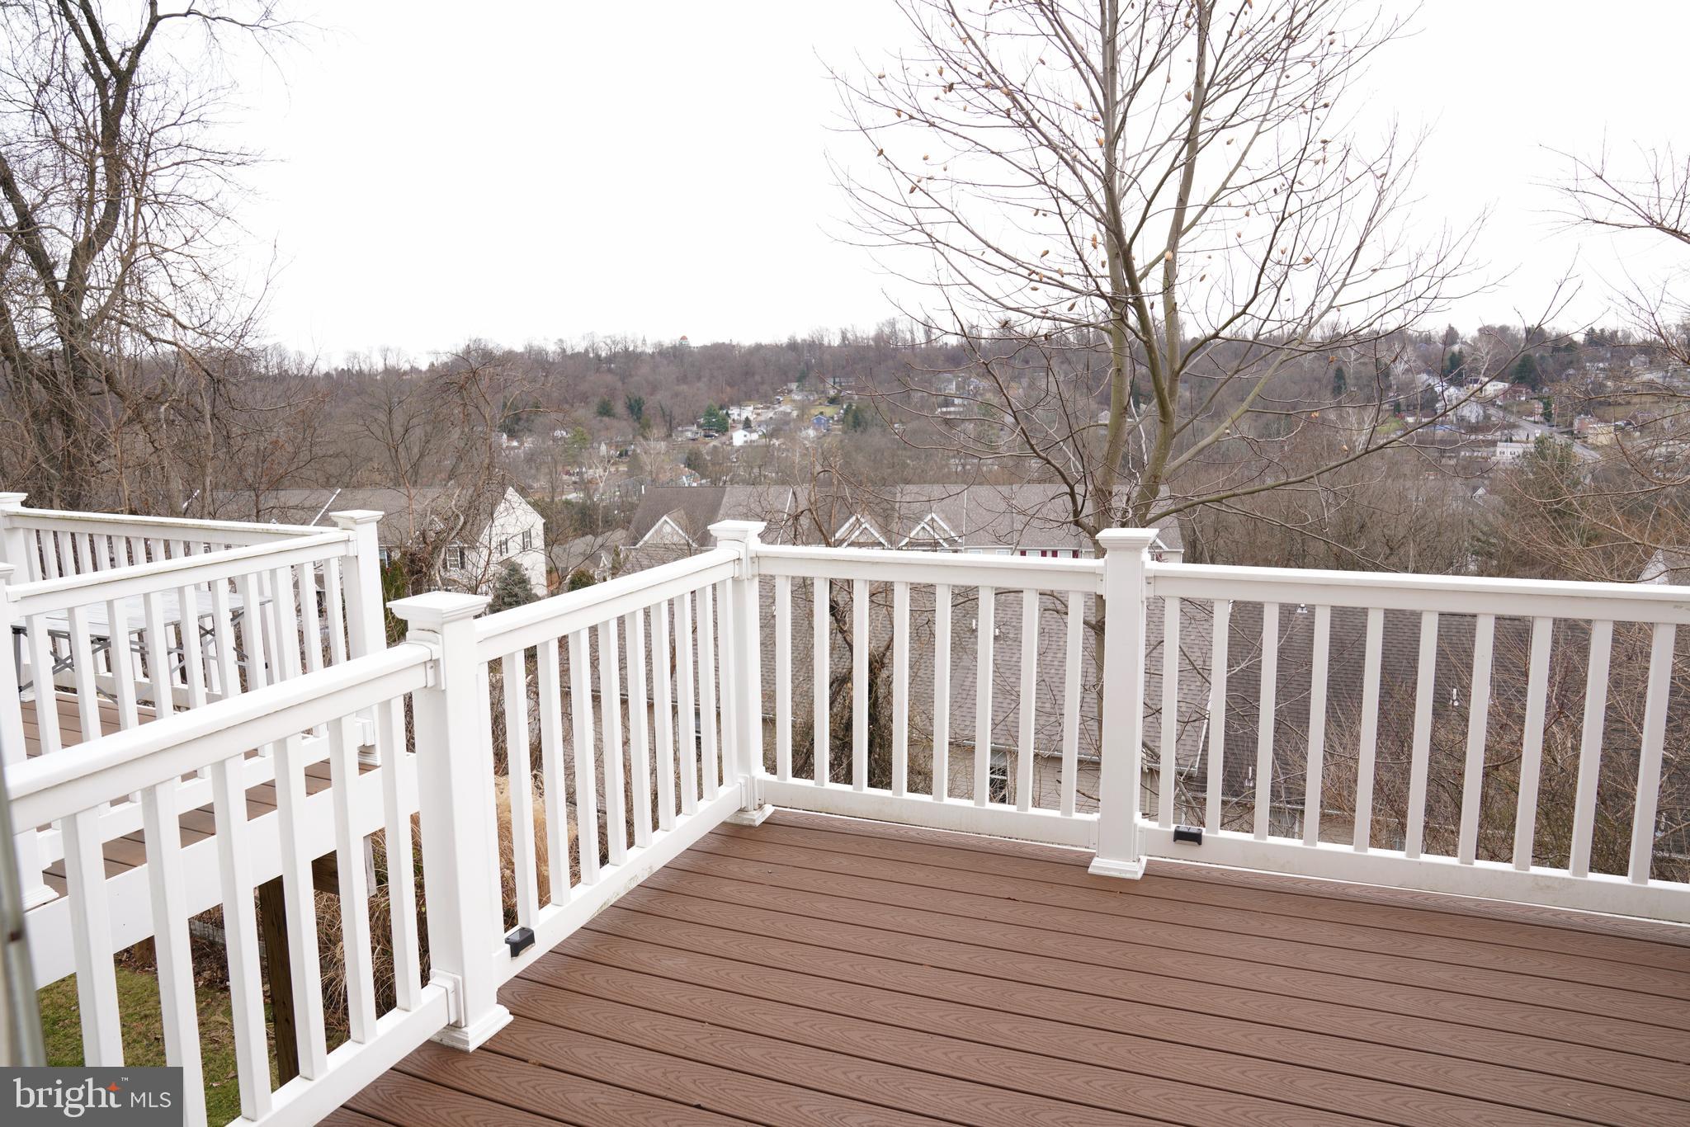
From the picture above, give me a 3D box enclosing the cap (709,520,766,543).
[{"bbox_3d":[-0.346,-0.107,3.690,0.147,0.052,0.147,3,9,21],"label":"cap"}]

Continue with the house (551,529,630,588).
[{"bbox_3d":[-24.500,0.000,108.000,8.500,6.300,10.500,3,9,26],"label":"house"}]

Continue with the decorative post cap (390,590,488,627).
[{"bbox_3d":[-0.868,0.095,2.414,0.147,0.052,0.147,3,9,21],"label":"decorative post cap"}]

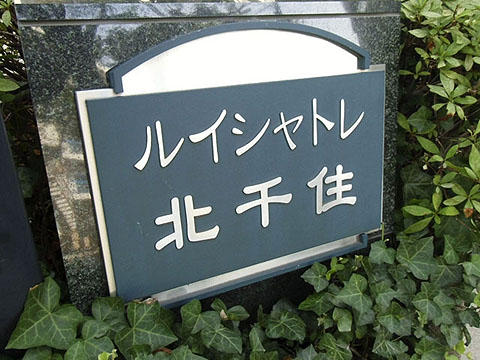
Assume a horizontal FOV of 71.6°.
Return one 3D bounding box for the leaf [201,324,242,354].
[{"bbox_3d":[-0.029,0.248,0.518,0.065,0.054,0.016,-9,-13,-13],"label":"leaf"}]

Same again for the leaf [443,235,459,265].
[{"bbox_3d":[0.474,0.157,0.750,0.036,0.067,0.015,5,-17,30],"label":"leaf"}]

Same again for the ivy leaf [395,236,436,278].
[{"bbox_3d":[0.379,0.167,0.715,0.081,0.089,0.017,-4,-25,8],"label":"ivy leaf"}]

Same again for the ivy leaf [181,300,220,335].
[{"bbox_3d":[-0.062,0.217,0.526,0.063,0.057,0.016,-9,-11,-15],"label":"ivy leaf"}]

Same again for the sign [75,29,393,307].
[{"bbox_3d":[0.037,-0.033,0.571,0.546,0.442,0.031,-10,15,-20],"label":"sign"}]

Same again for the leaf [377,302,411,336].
[{"bbox_3d":[0.309,0.281,0.670,0.064,0.016,0.068,-4,57,5],"label":"leaf"}]

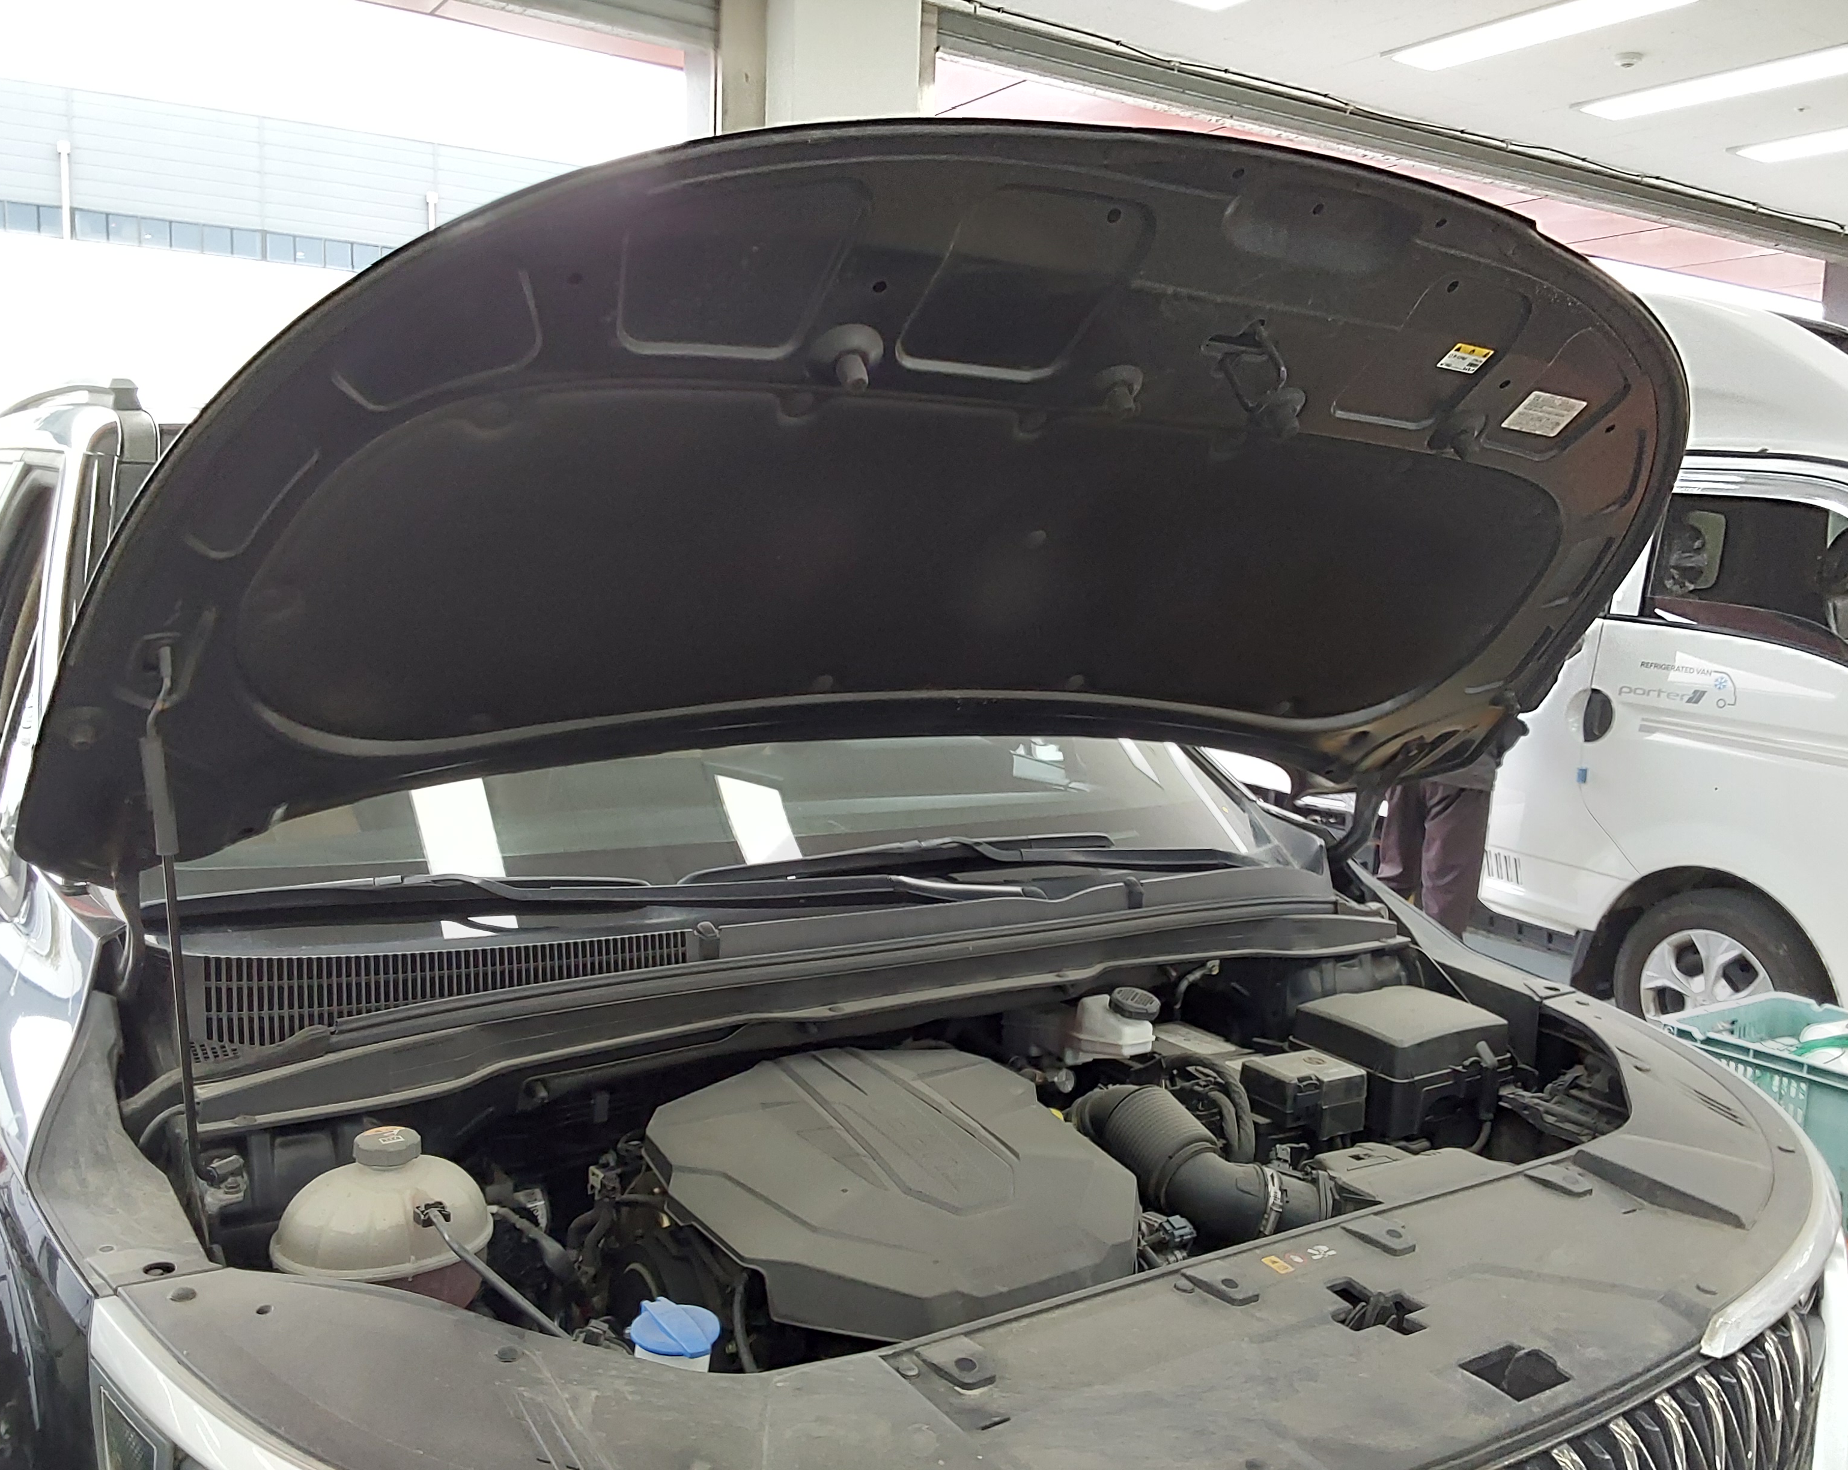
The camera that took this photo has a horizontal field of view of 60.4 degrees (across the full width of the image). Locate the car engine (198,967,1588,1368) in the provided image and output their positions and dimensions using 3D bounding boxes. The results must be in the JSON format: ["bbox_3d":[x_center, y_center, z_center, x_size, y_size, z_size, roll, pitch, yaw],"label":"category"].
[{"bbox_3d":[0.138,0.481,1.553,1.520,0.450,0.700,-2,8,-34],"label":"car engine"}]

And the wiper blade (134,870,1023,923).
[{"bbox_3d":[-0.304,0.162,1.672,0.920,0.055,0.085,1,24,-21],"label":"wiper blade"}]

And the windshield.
[{"bbox_3d":[-0.270,-0.123,2.125,1.500,0.150,1.098,-2,42,-34],"label":"windshield"}]

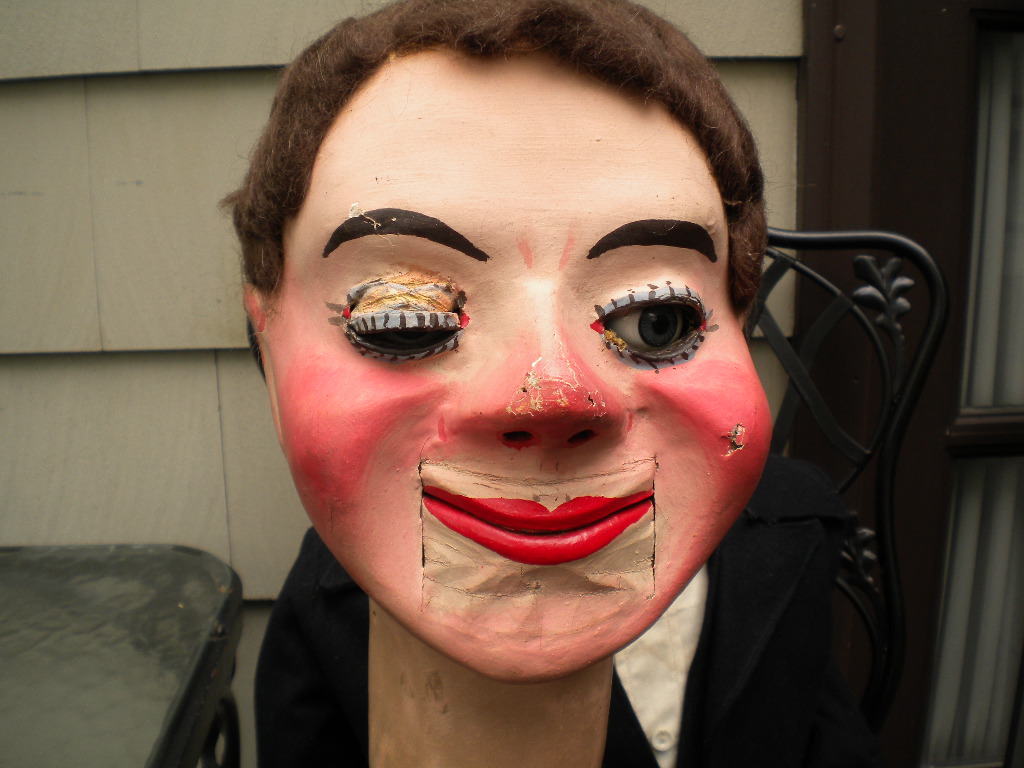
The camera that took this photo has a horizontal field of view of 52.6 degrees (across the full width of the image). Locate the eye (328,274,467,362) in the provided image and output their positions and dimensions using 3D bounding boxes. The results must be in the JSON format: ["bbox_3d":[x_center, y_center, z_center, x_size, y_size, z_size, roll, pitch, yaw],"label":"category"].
[{"bbox_3d":[-0.041,-0.023,0.362,0.045,0.030,0.024,0,6,-10],"label":"eye"}]

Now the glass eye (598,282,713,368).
[{"bbox_3d":[0.051,-0.021,0.378,0.041,0.030,0.024,-1,7,-16],"label":"glass eye"}]

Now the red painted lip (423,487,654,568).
[{"bbox_3d":[0.008,0.049,0.358,0.080,0.026,0.025,0,7,-13],"label":"red painted lip"}]

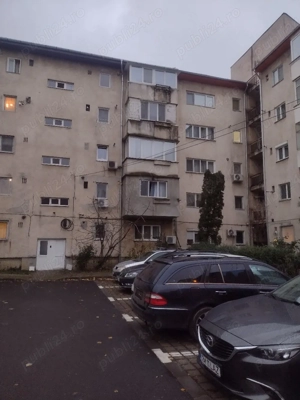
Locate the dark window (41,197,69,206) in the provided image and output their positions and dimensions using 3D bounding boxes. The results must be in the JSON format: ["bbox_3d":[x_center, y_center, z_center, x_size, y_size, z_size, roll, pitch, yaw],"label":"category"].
[{"bbox_3d":[-6.181,0.148,20.339,1.733,0.527,0.150,3,-8,-17],"label":"dark window"}]

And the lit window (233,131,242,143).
[{"bbox_3d":[7.096,-5.100,25.271,0.761,0.940,0.150,3,-8,-17],"label":"lit window"}]

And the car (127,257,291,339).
[{"bbox_3d":[2.090,1.985,7.020,4.830,1.500,1.840,3,-8,-16],"label":"car"}]

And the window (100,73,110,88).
[{"bbox_3d":[-3.228,-8.581,22.434,0.775,1.007,0.150,3,-8,-18],"label":"window"}]

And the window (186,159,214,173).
[{"bbox_3d":[3.914,-2.564,23.927,2.428,1.037,0.150,3,-8,-17],"label":"window"}]

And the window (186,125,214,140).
[{"bbox_3d":[3.984,-5.192,24.310,2.450,1.106,0.150,3,-8,-17],"label":"window"}]

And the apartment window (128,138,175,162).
[{"bbox_3d":[0.228,-3.427,21.462,3.403,1.390,0.200,3,-8,-17],"label":"apartment window"}]

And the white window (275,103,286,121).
[{"bbox_3d":[8.865,-5.851,21.078,0.150,0.997,0.953,3,-8,-17],"label":"white window"}]

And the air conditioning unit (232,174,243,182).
[{"bbox_3d":[6.931,-1.741,24.551,0.770,0.560,0.300,3,-8,-18],"label":"air conditioning unit"}]

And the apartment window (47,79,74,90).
[{"bbox_3d":[-6.204,-7.983,21.876,1.735,0.596,0.150,3,-9,-18],"label":"apartment window"}]

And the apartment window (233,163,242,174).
[{"bbox_3d":[7.203,-2.447,25.500,0.722,1.063,0.150,3,-9,-18],"label":"apartment window"}]

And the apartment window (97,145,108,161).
[{"bbox_3d":[-3.292,-3.275,21.706,0.781,1.136,0.150,3,-8,-18],"label":"apartment window"}]

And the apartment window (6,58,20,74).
[{"bbox_3d":[-8.998,-8.886,20.605,0.820,1.003,0.150,3,-8,-18],"label":"apartment window"}]

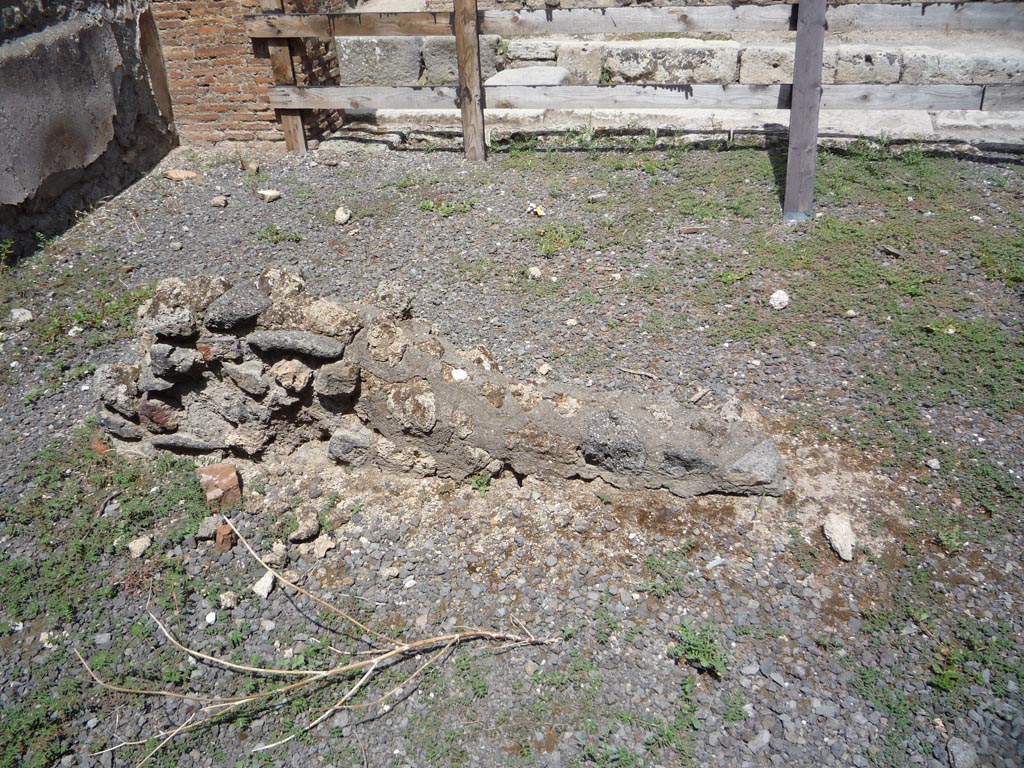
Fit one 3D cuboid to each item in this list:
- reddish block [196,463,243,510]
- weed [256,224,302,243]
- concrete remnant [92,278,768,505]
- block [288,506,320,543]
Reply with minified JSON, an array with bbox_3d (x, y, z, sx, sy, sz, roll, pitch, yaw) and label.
[{"bbox_3d":[-0.772,0.270,2.333,0.110,0.075,0.105,-11,34,-12],"label":"reddish block"},{"bbox_3d":[-0.992,-0.635,3.769,0.190,0.045,0.100,-3,33,0],"label":"weed"},{"bbox_3d":[-0.223,-0.029,2.478,1.900,0.370,0.490,2,33,8],"label":"concrete remnant"},{"bbox_3d":[-0.517,0.350,2.212,0.078,0.050,0.080,-8,33,-8],"label":"block"}]

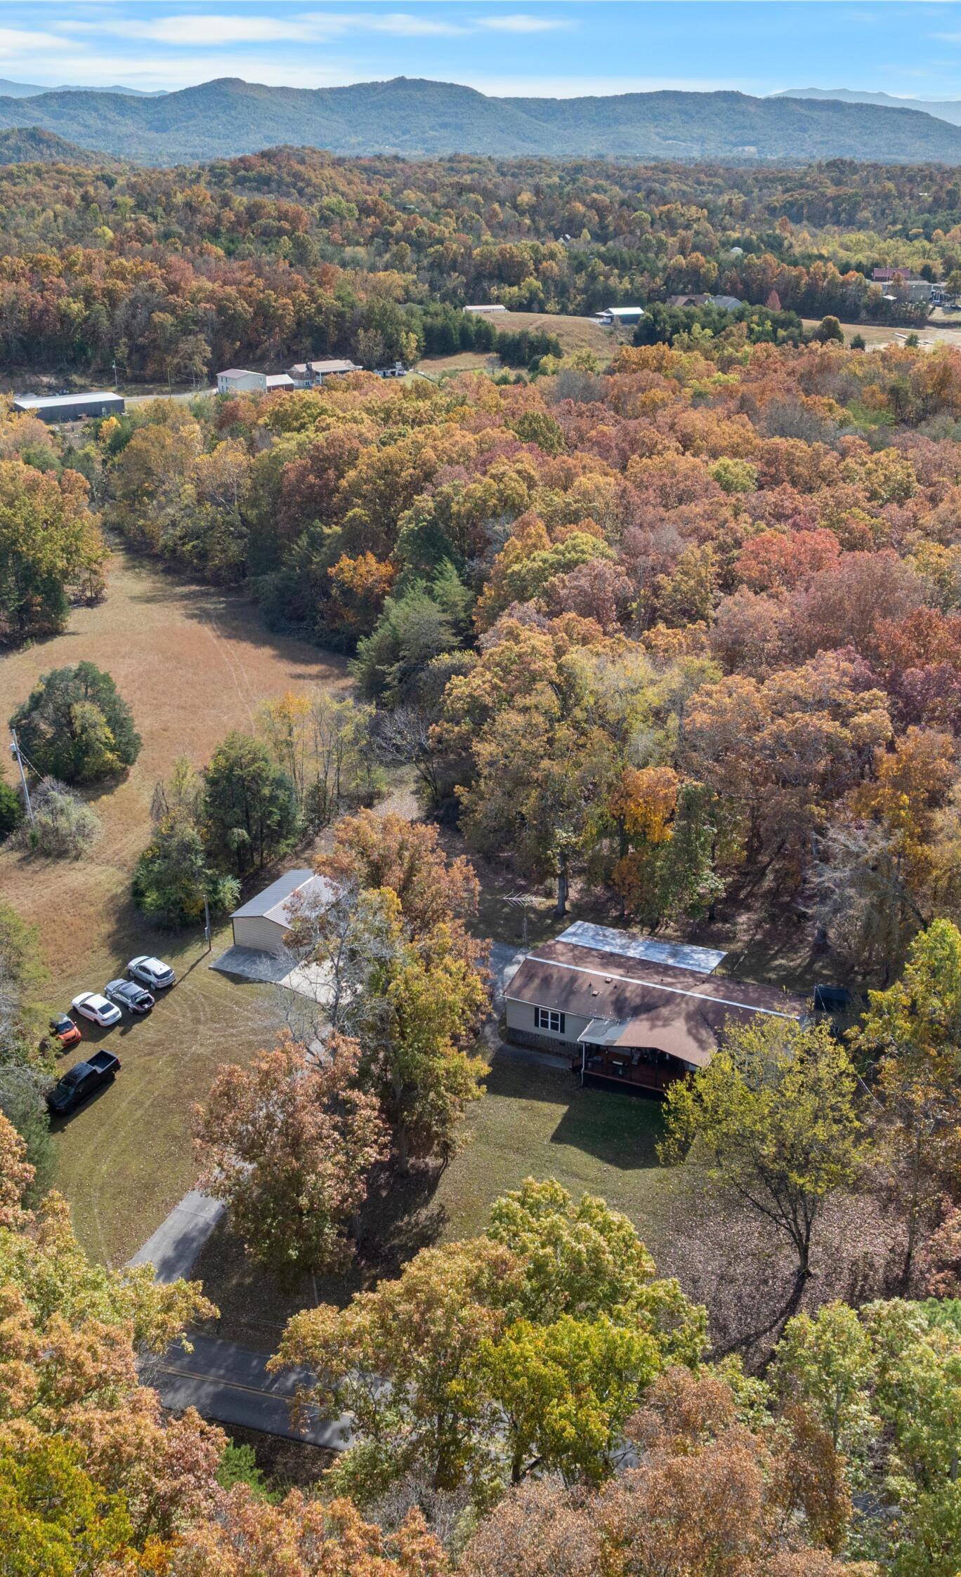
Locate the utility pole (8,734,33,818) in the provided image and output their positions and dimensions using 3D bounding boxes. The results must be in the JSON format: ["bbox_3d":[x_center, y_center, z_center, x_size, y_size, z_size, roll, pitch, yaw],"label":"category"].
[{"bbox_3d":[-43.829,-0.929,140.418,0.800,9.400,0.600,-3,24,1],"label":"utility pole"}]

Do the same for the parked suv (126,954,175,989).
[{"bbox_3d":[-27.050,14.981,120.213,4.700,1.680,1.880,21,32,39],"label":"parked suv"}]

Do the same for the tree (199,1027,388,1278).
[{"bbox_3d":[-10.392,21.583,81.749,10.790,16.440,10.790,0,24,0],"label":"tree"}]

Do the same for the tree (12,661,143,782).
[{"bbox_3d":[-41.298,-6.661,149.538,12.830,12.570,12.830,0,24,0],"label":"tree"}]

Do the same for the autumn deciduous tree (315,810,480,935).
[{"bbox_3d":[-6.179,10.092,110.992,12.500,17.500,11.500,0,24,0],"label":"autumn deciduous tree"}]

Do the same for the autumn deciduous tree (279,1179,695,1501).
[{"bbox_3d":[0.307,28.723,70.493,19.000,16.300,16.000,0,24,0],"label":"autumn deciduous tree"}]

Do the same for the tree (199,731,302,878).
[{"bbox_3d":[-21.153,1.551,134.474,9.400,14.060,9.000,0,24,0],"label":"tree"}]

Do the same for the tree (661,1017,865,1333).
[{"bbox_3d":[15.747,20.990,82.674,11.200,16.790,11.200,0,24,0],"label":"tree"}]

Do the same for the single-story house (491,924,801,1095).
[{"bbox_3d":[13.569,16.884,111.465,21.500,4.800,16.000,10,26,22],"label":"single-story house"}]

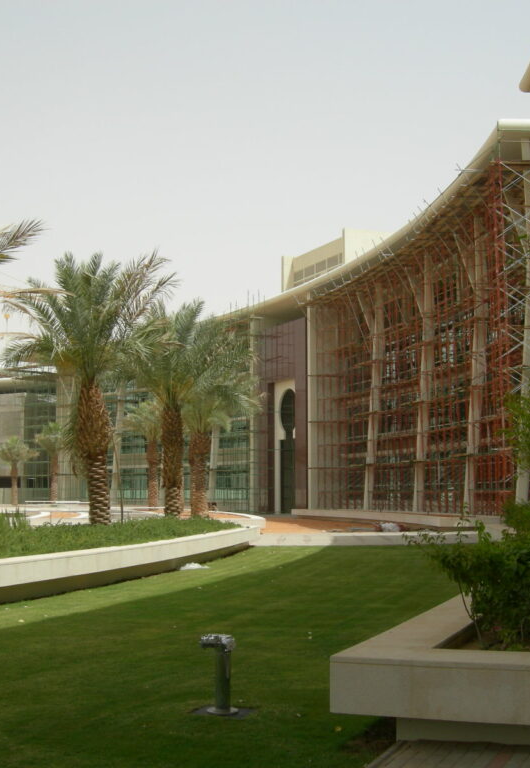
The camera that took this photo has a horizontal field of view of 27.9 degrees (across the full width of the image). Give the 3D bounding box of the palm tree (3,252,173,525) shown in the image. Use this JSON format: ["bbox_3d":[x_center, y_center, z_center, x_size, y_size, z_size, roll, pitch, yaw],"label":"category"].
[{"bbox_3d":[-3.658,0.079,22.278,3.600,5.760,3.600,0,-6,0],"label":"palm tree"}]

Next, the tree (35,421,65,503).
[{"bbox_3d":[-12.721,4.726,64.244,2.290,5.060,2.290,0,-6,0],"label":"tree"}]

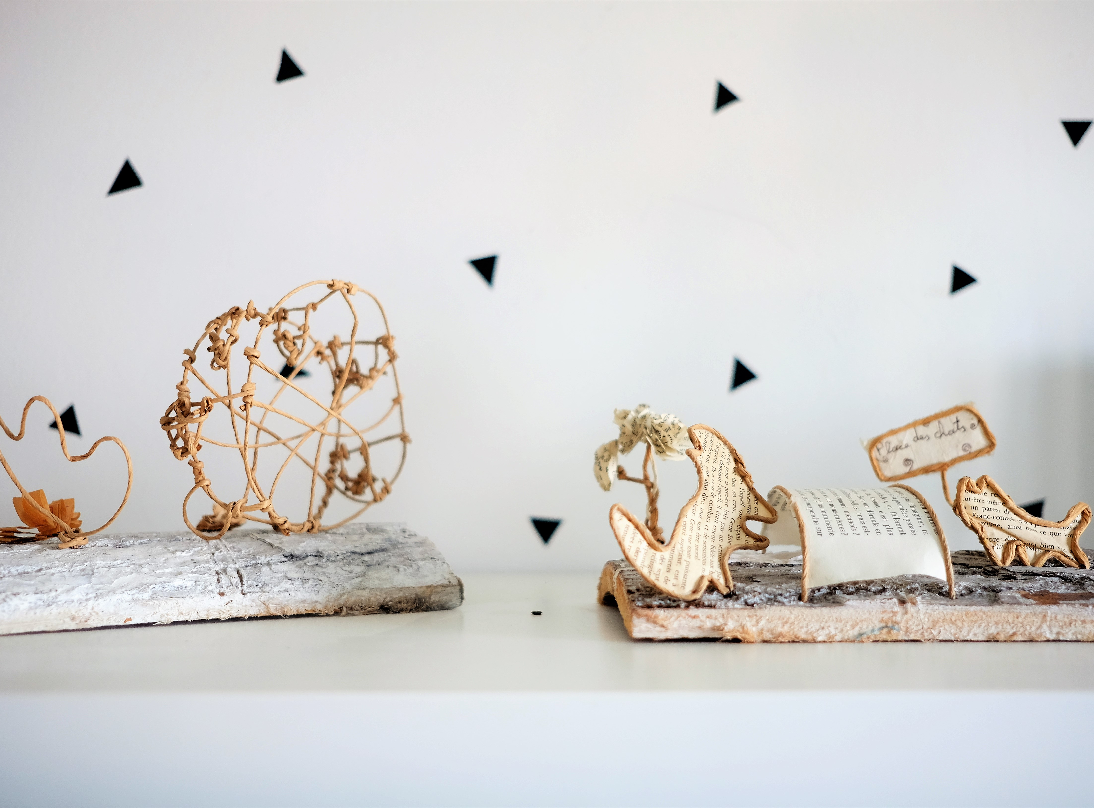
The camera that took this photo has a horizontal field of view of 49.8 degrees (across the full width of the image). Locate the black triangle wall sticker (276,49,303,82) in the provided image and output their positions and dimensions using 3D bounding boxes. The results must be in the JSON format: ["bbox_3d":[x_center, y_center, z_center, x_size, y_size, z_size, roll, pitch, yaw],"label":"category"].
[{"bbox_3d":[-0.166,-0.219,0.762,0.018,0.022,0.002,0,2,0],"label":"black triangle wall sticker"}]

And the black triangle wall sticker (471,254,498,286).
[{"bbox_3d":[-0.041,-0.087,0.767,0.018,0.020,0.002,0,2,0],"label":"black triangle wall sticker"}]

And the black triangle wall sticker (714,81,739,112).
[{"bbox_3d":[0.116,-0.199,0.763,0.017,0.021,0.002,0,2,0],"label":"black triangle wall sticker"}]

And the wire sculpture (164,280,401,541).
[{"bbox_3d":[-0.149,0.003,0.670,0.134,0.140,0.120,0,2,0],"label":"wire sculpture"}]

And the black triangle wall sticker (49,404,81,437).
[{"bbox_3d":[-0.315,0.011,0.770,0.022,0.021,0.002,0,2,0],"label":"black triangle wall sticker"}]

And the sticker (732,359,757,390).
[{"bbox_3d":[0.128,-0.019,0.769,0.017,0.022,0.002,0,2,0],"label":"sticker"}]

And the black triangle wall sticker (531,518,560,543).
[{"bbox_3d":[-0.001,0.083,0.772,0.020,0.018,0.002,0,2,0],"label":"black triangle wall sticker"}]

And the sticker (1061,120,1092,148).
[{"bbox_3d":[0.343,-0.175,0.764,0.020,0.018,0.002,0,2,0],"label":"sticker"}]

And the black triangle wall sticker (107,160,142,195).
[{"bbox_3d":[-0.274,-0.147,0.765,0.023,0.023,0.002,0,2,0],"label":"black triangle wall sticker"}]

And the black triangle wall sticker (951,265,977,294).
[{"bbox_3d":[0.271,-0.081,0.767,0.017,0.019,0.002,0,2,0],"label":"black triangle wall sticker"}]

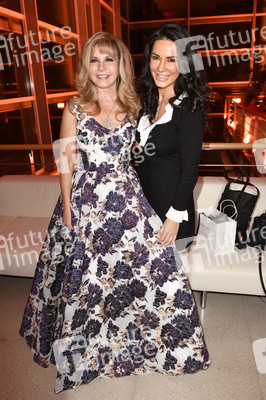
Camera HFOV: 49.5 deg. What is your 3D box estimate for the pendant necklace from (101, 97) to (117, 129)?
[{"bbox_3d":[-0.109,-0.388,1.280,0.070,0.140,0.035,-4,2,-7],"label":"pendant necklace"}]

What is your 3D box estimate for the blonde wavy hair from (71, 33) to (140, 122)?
[{"bbox_3d":[-0.116,-0.545,1.300,0.300,0.355,0.250,-3,17,0],"label":"blonde wavy hair"}]

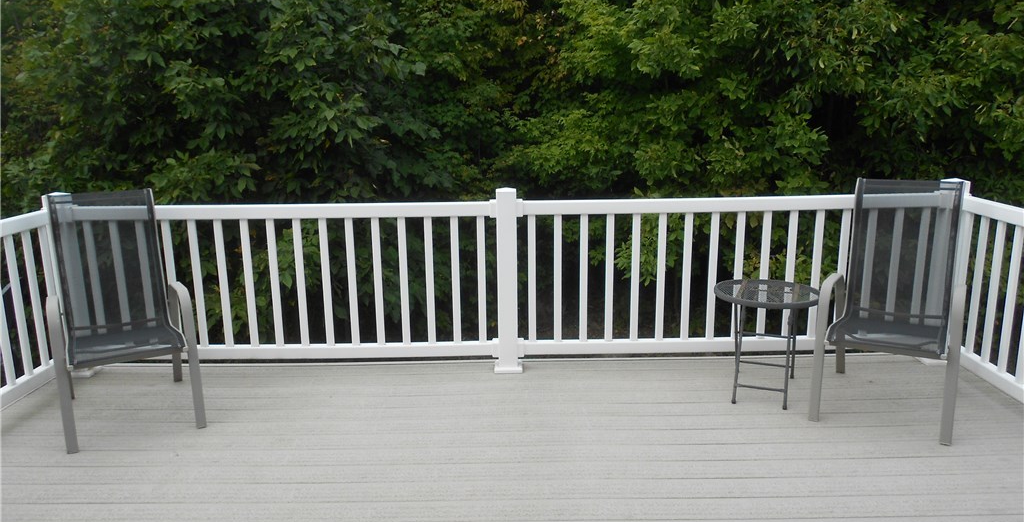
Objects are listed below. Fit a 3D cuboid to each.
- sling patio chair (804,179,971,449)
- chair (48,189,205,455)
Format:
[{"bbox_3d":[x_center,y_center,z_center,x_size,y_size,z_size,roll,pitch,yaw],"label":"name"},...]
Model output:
[{"bbox_3d":[1.739,0.180,3.494,0.560,1.005,0.720,6,14,29],"label":"sling patio chair"},{"bbox_3d":[-1.790,0.223,3.503,0.560,1.000,0.720,-8,14,-29],"label":"chair"}]

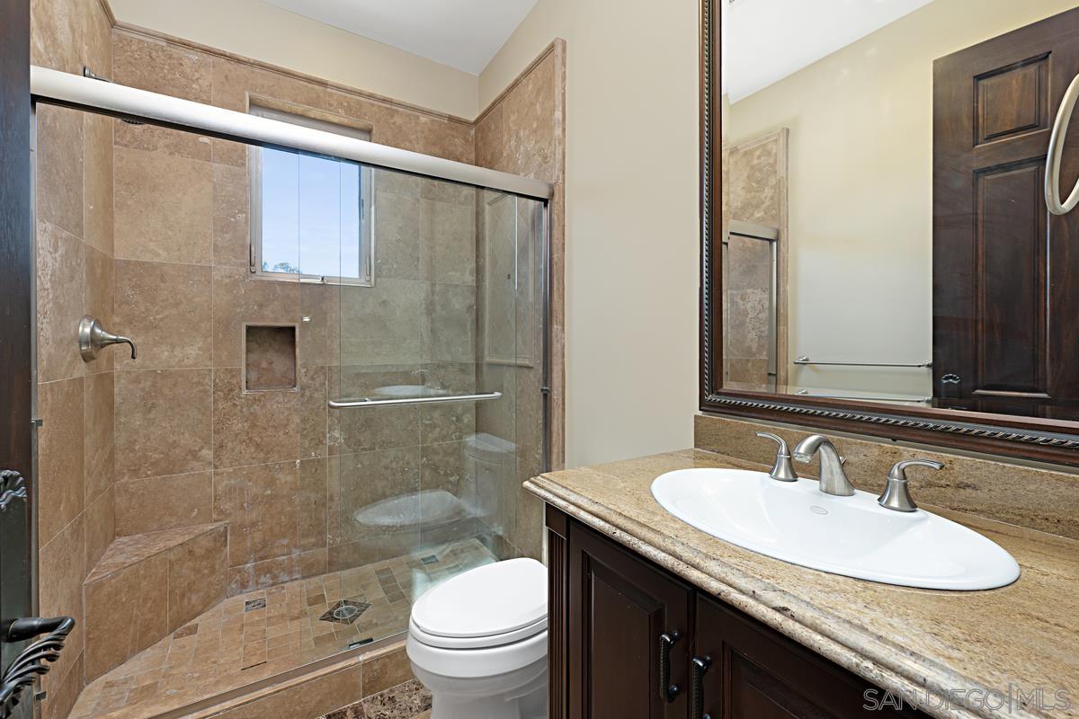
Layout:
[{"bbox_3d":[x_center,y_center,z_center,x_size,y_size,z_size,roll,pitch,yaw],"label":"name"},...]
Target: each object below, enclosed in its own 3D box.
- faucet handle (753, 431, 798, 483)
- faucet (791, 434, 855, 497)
[{"bbox_3d":[0.526,0.214,0.933,0.056,0.088,0.093,0,0,-29],"label":"faucet handle"},{"bbox_3d":[0.561,0.206,0.824,0.173,0.122,0.053,-1,1,-31],"label":"faucet"}]

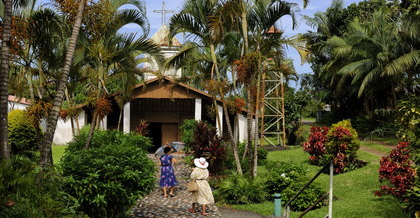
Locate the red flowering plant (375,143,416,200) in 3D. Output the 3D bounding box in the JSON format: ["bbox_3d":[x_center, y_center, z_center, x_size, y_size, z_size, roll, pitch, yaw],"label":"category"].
[{"bbox_3d":[5.800,1.950,14.500,1.350,1.900,1.250,0,1,0],"label":"red flowering plant"}]

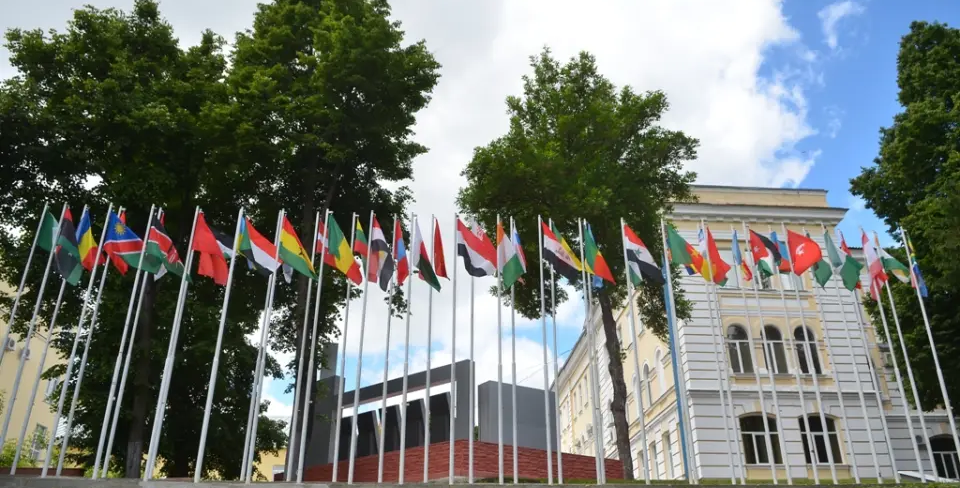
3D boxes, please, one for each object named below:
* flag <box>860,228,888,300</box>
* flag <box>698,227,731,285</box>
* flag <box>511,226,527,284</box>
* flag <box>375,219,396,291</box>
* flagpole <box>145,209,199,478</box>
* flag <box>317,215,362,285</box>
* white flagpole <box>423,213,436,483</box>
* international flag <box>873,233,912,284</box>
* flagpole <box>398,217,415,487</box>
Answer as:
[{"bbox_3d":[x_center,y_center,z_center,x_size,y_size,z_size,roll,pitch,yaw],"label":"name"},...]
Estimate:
[{"bbox_3d":[9.679,0.502,16.303,0.900,1.600,0.300,18,-29,-36],"label":"flag"},{"bbox_3d":[5.789,0.269,16.290,0.637,1.485,0.400,1,-23,-3],"label":"flag"},{"bbox_3d":[1.024,0.233,17.186,0.370,1.730,0.330,1,-23,-2],"label":"flag"},{"bbox_3d":[-2.198,0.243,15.395,0.750,1.600,0.300,18,-29,-36],"label":"flag"},{"bbox_3d":[-6.531,1.894,14.238,0.090,6.000,0.090,0,-23,0],"label":"flagpole"},{"bbox_3d":[-3.290,0.111,15.698,0.965,1.733,0.350,1,-23,-3],"label":"flag"},{"bbox_3d":[-1.175,2.184,15.358,0.090,6.284,0.090,1,-23,-3],"label":"white flagpole"},{"bbox_3d":[10.519,0.333,16.970,0.854,1.438,0.400,1,-23,-3],"label":"international flag"},{"bbox_3d":[-1.552,2.021,14.422,0.090,6.000,0.090,0,-23,0],"label":"flagpole"}]

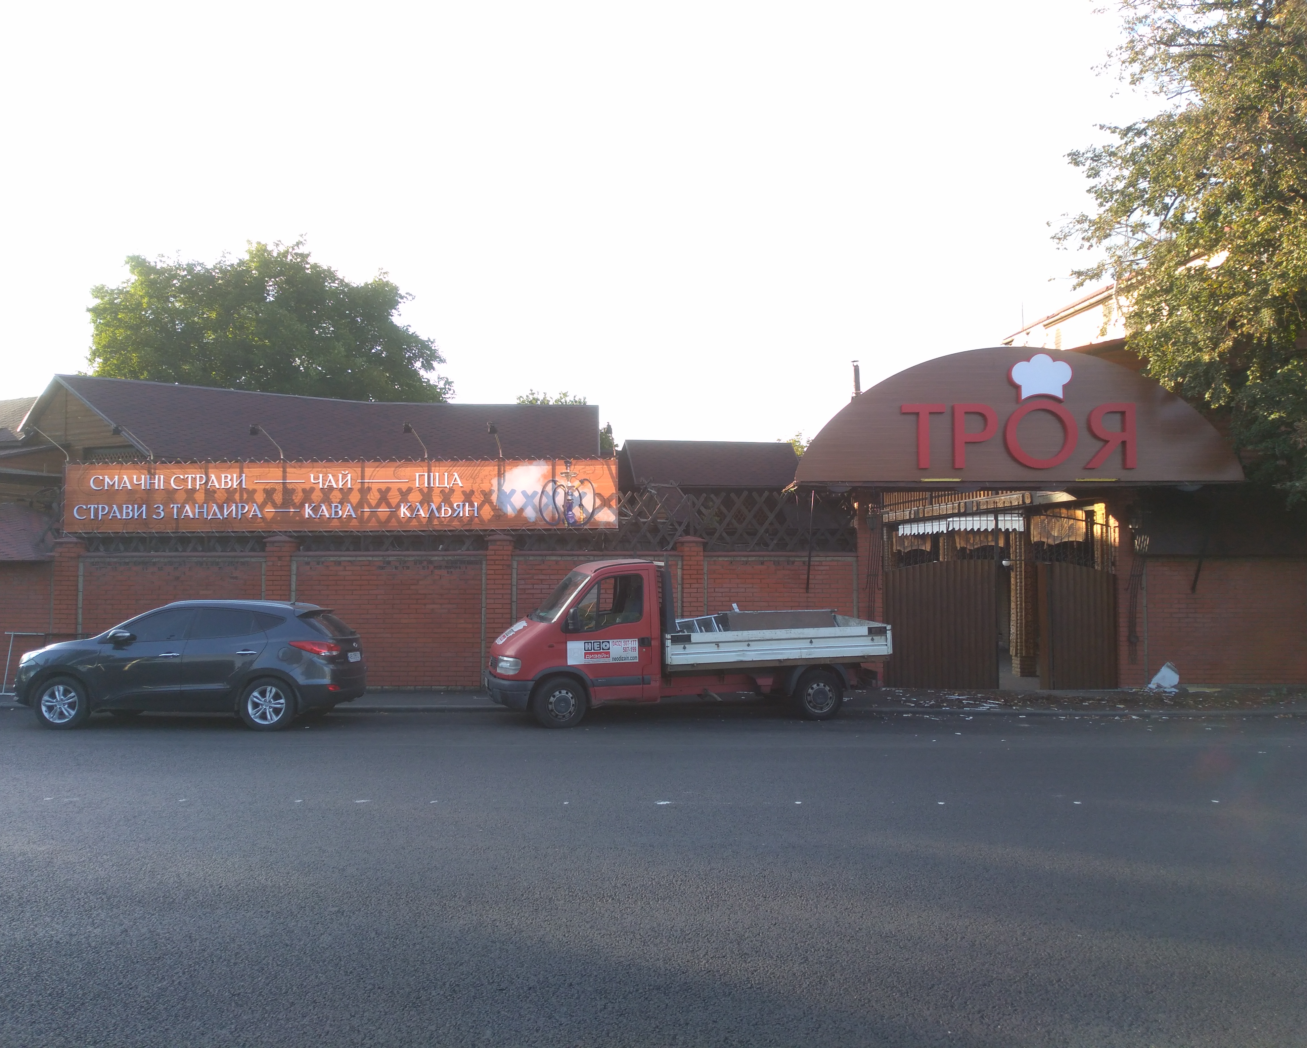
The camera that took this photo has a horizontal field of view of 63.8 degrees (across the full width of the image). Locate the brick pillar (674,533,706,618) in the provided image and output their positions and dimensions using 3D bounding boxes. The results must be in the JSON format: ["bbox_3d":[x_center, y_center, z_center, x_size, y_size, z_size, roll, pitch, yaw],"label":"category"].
[{"bbox_3d":[0.623,1.437,17.554,0.420,2.473,0.420,0,-3,7],"label":"brick pillar"}]

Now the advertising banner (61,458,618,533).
[{"bbox_3d":[-5.076,-0.441,16.775,9.100,1.140,0.100,0,-3,4],"label":"advertising banner"}]

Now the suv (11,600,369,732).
[{"bbox_3d":[-6.173,1.839,14.199,4.410,1.660,1.820,0,-4,1],"label":"suv"}]

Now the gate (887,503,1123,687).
[{"bbox_3d":[5.660,1.084,17.166,3.875,3.199,0.350,0,-4,0],"label":"gate"}]

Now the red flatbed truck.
[{"bbox_3d":[0.424,1.617,15.103,5.480,2.240,2.050,1,-4,-13],"label":"red flatbed truck"}]

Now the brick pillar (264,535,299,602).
[{"bbox_3d":[-5.929,1.390,16.800,0.420,2.404,0.420,0,-3,4],"label":"brick pillar"}]

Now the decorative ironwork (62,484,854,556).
[{"bbox_3d":[-3.218,-0.082,17.292,13.071,1.118,0.100,0,-4,0],"label":"decorative ironwork"}]

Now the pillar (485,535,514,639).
[{"bbox_3d":[-2.410,1.379,16.650,0.420,2.396,0.420,0,-3,4],"label":"pillar"}]

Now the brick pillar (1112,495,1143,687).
[{"bbox_3d":[7.729,1.093,17.165,0.410,3.108,0.400,0,-4,0],"label":"brick pillar"}]

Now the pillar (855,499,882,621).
[{"bbox_3d":[3.626,1.068,17.614,0.410,3.261,0.410,0,-3,6],"label":"pillar"}]

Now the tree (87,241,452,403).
[{"bbox_3d":[-10.700,-2.302,29.128,9.800,11.140,9.200,0,-3,3],"label":"tree"}]

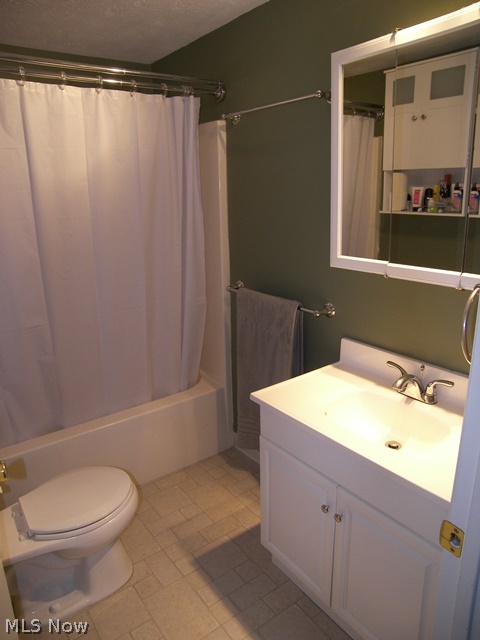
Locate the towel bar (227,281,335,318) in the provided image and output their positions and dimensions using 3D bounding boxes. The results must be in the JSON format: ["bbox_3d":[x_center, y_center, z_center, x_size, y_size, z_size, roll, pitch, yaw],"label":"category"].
[{"bbox_3d":[0.159,-0.103,2.061,0.086,0.056,0.668,-13,20,-35],"label":"towel bar"}]

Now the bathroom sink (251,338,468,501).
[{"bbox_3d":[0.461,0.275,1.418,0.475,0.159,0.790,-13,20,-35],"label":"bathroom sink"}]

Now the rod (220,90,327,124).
[{"bbox_3d":[0.129,-0.890,1.851,0.083,0.052,0.620,-13,20,-35],"label":"rod"}]

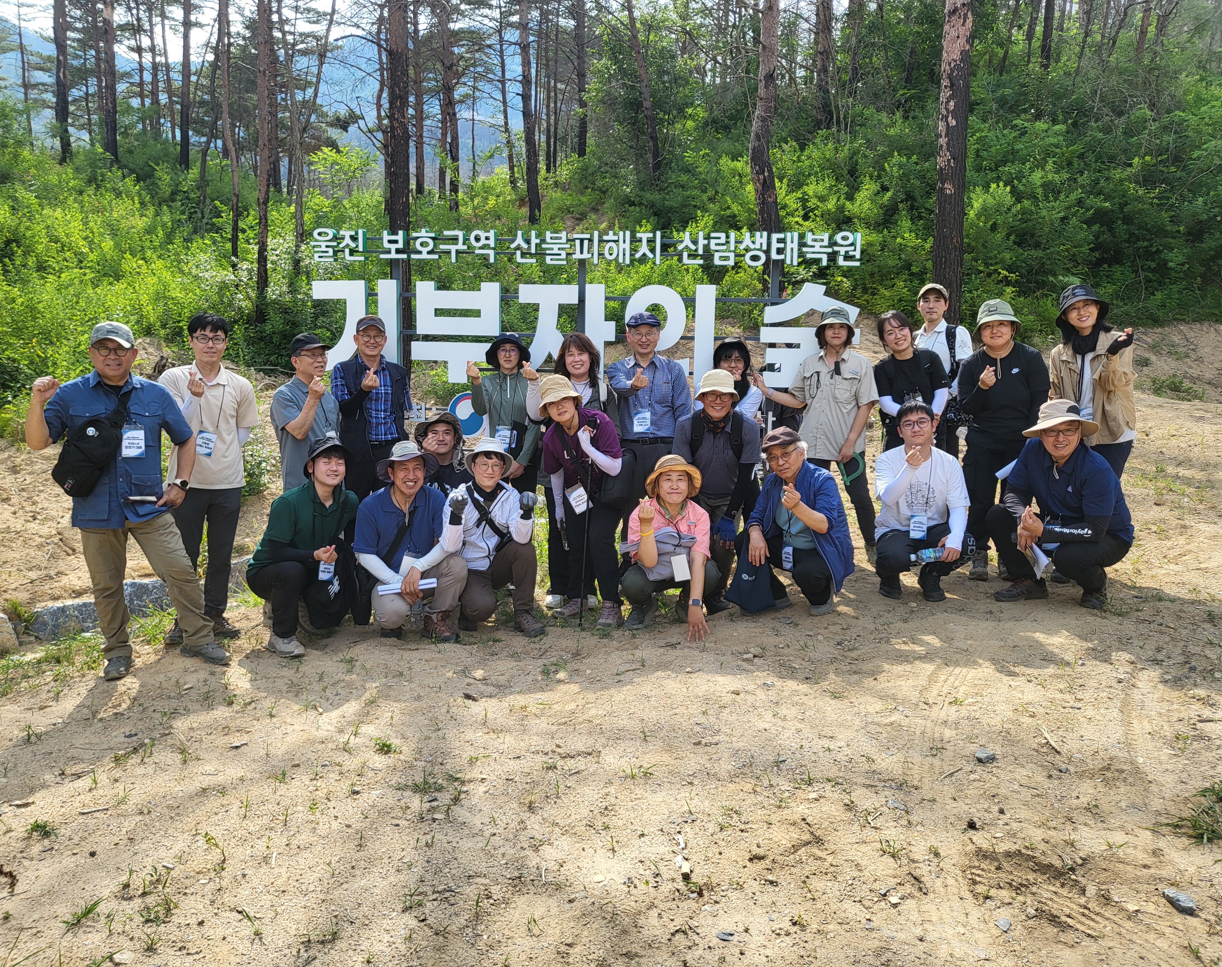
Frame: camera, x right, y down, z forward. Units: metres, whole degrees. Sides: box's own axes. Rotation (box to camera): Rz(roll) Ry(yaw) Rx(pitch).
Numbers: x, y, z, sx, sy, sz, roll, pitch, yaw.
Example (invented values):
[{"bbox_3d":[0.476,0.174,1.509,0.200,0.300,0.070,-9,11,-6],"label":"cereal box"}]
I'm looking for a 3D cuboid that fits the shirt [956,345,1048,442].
[{"bbox_3d":[2.298,-0.529,5.680,0.530,0.600,0.340,2,7,20],"label":"shirt"}]

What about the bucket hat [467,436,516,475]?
[{"bbox_3d":[-0.625,-0.150,5.070,0.255,0.170,0.270,1,-8,-3],"label":"bucket hat"}]

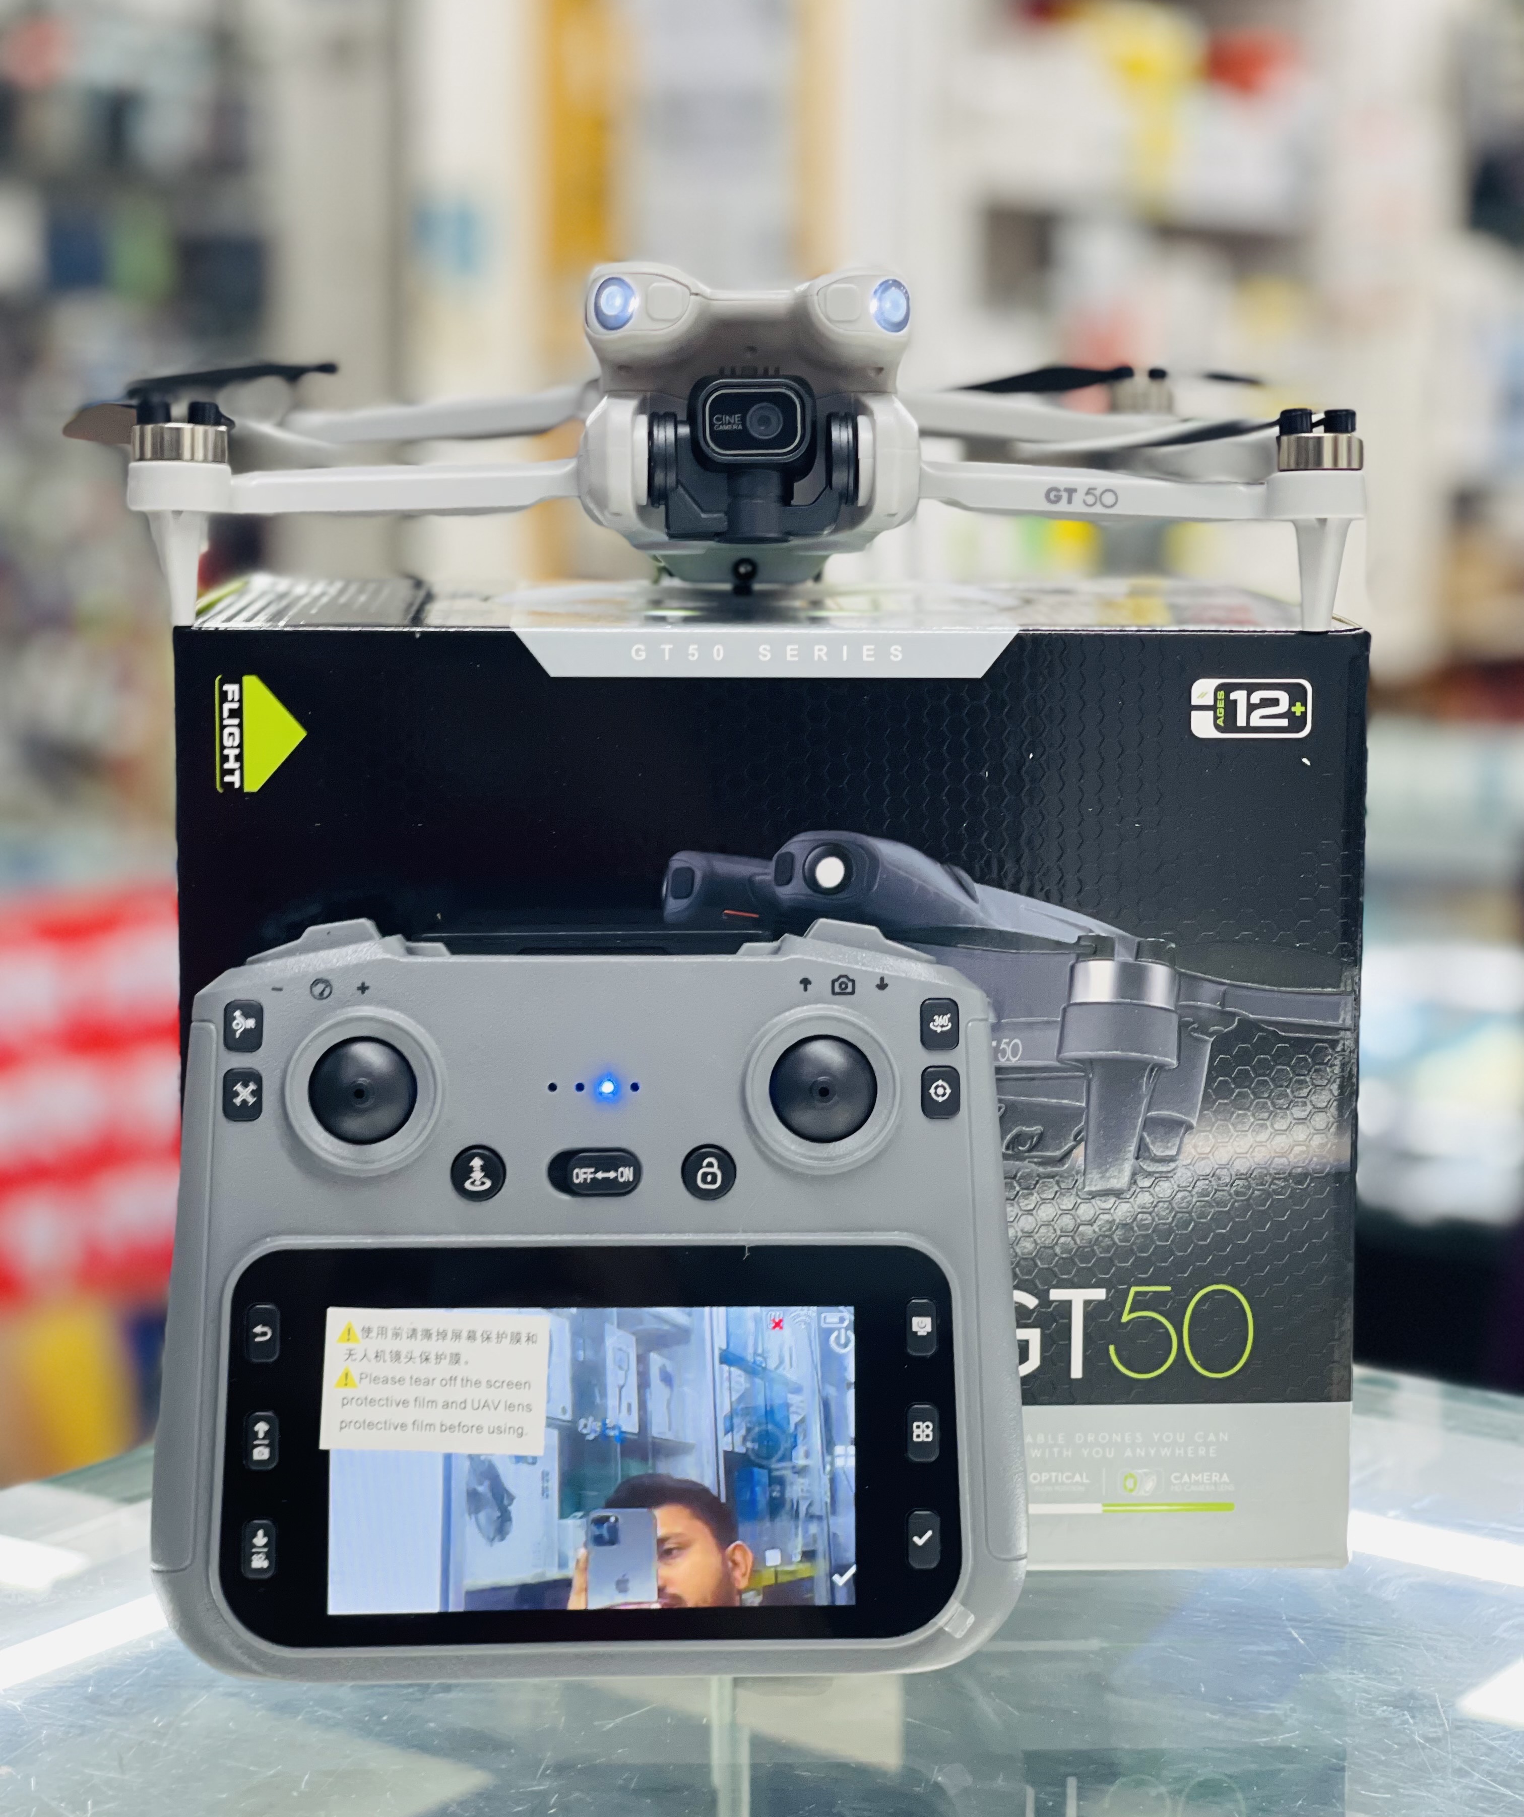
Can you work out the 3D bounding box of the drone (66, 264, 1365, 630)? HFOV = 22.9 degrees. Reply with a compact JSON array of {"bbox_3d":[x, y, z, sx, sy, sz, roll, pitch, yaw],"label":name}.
[{"bbox_3d":[-0.010,-0.106,0.845,0.265,0.073,0.220,0,8,-4],"label":"drone"}]

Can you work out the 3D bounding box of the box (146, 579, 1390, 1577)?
[{"bbox_3d":[-0.001,0.032,0.831,0.240,0.196,0.130,0,8,-3],"label":"box"}]

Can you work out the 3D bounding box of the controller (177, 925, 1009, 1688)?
[{"bbox_3d":[-0.034,0.075,0.735,0.166,0.145,0.050,0,0,-5],"label":"controller"}]

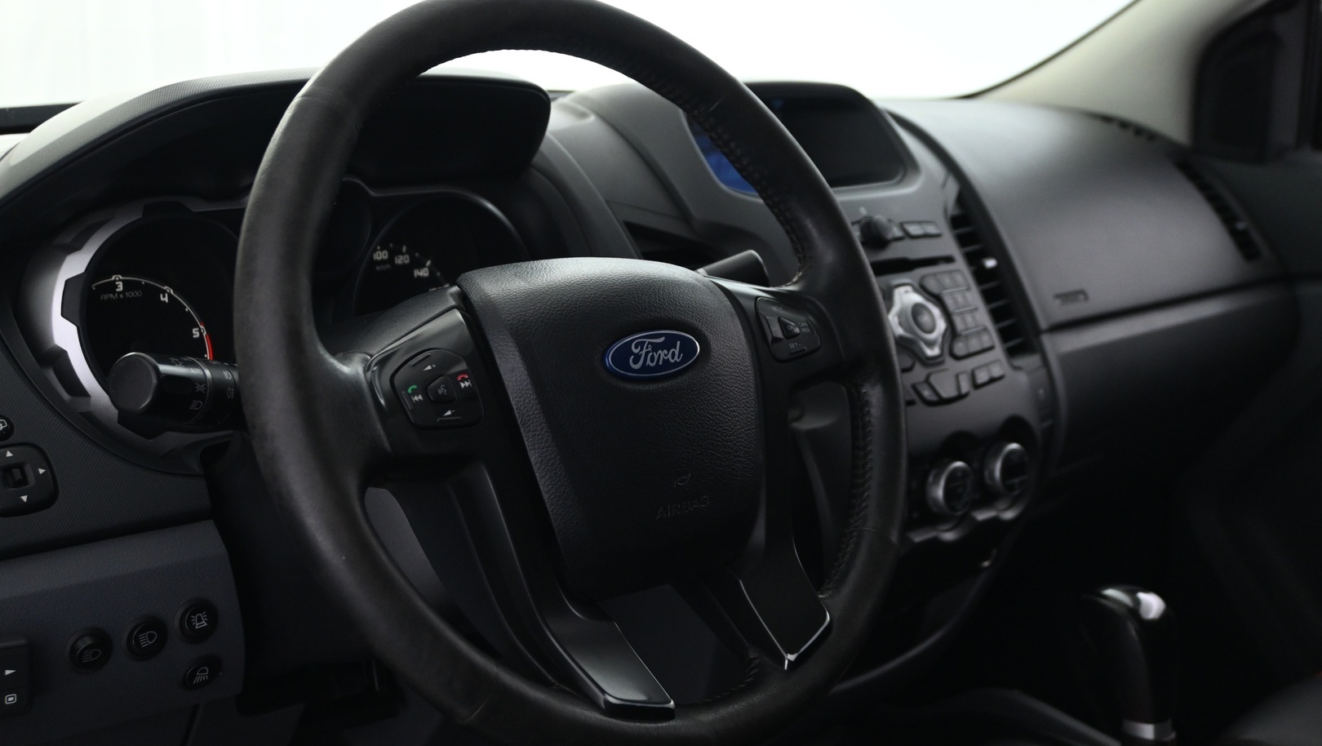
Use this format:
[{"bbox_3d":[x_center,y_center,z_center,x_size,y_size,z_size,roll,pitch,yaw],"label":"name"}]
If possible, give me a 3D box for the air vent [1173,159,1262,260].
[{"bbox_3d":[0.567,-0.163,1.542,0.040,0.130,0.030,-8,-29,-37],"label":"air vent"}]

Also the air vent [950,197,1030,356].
[{"bbox_3d":[0.239,-0.070,1.130,0.038,0.122,0.030,-12,-10,-47],"label":"air vent"}]

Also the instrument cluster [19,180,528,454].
[{"bbox_3d":[-0.209,-0.040,0.915,0.345,0.148,0.060,-10,-3,-42],"label":"instrument cluster"}]

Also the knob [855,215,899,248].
[{"bbox_3d":[0.152,-0.100,1.058,0.027,0.026,0.020,-10,-10,-42],"label":"knob"}]

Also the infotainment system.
[{"bbox_3d":[0.098,-0.168,1.095,0.205,0.085,0.035,-10,-5,-42],"label":"infotainment system"}]

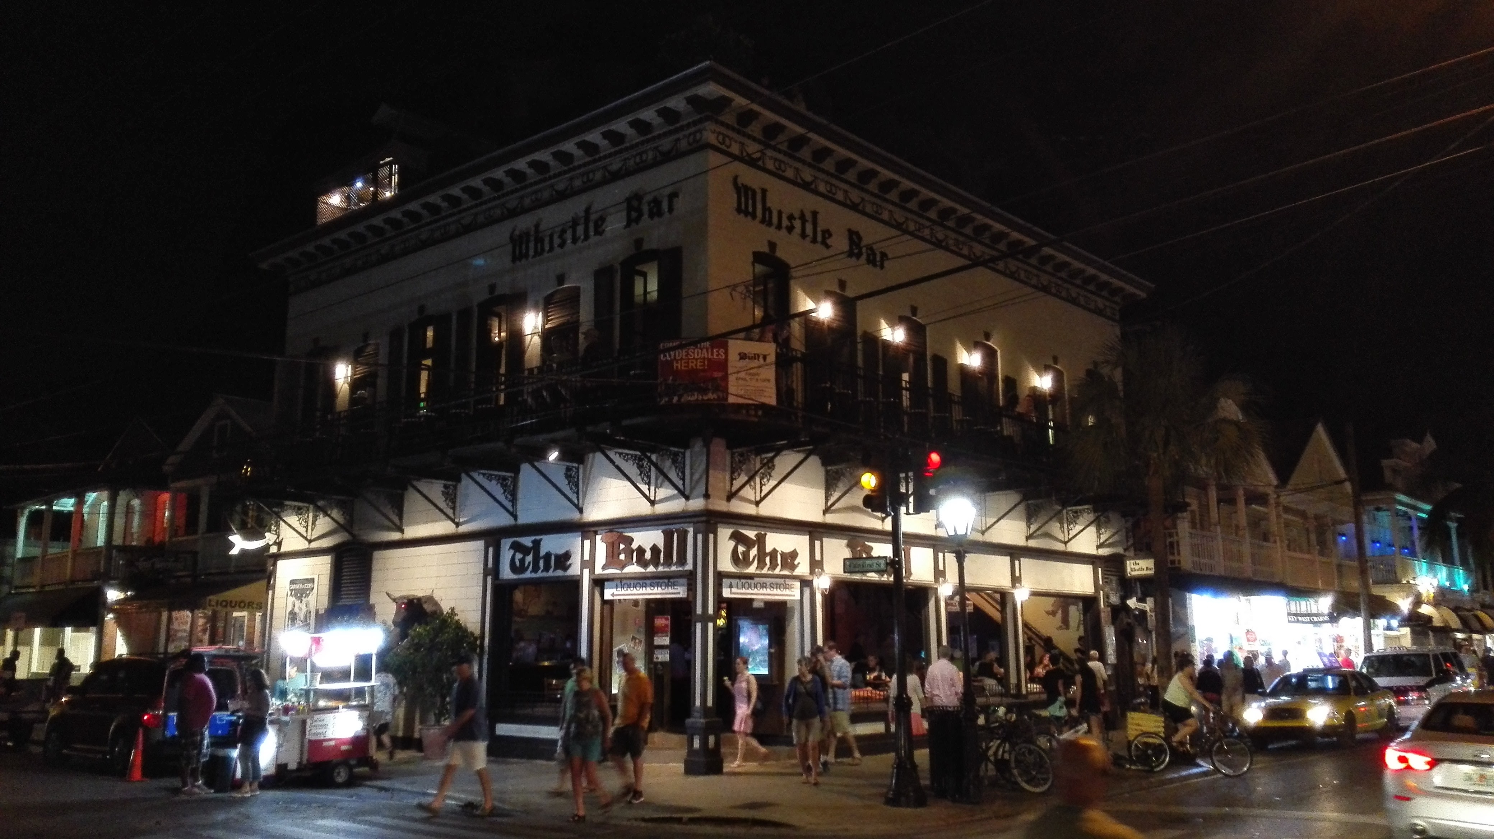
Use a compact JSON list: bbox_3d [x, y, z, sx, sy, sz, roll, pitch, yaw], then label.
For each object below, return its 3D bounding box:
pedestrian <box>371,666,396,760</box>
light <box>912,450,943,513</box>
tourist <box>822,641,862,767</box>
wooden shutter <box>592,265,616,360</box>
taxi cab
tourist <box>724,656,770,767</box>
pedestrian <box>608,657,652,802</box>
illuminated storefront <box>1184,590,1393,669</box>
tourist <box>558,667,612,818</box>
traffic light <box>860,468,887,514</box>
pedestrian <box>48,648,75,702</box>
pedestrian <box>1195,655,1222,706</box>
[{"bbox_3d":[-5.842,4.605,17.762,0.550,1.660,0.480,-5,-12,22],"label":"pedestrian"},{"bbox_3d":[2.282,0.768,14.036,0.360,0.780,0.260,-9,-14,37],"label":"light"},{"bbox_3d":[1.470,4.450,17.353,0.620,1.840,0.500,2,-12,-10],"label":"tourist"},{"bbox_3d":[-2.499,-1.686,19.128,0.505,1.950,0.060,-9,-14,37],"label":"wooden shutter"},{"bbox_3d":[12.672,6.301,24.465,1.960,1.480,5.300,-12,-16,43],"label":"taxi cab"},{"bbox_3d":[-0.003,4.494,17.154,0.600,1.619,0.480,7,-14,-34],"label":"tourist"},{"bbox_3d":[-1.421,3.786,13.715,0.450,1.758,0.480,9,-14,-37],"label":"pedestrian"},{"bbox_3d":[17.487,7.359,34.474,1.000,3.200,16.500,-12,-16,43],"label":"illuminated storefront"},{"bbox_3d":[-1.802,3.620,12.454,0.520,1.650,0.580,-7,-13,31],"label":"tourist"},{"bbox_3d":[1.565,0.772,13.700,0.310,0.770,0.260,7,-14,-29],"label":"traffic light"},{"bbox_3d":[-13.363,5.397,21.648,0.400,1.740,0.500,-2,-11,10],"label":"pedestrian"},{"bbox_3d":[8.534,5.208,20.440,0.460,1.620,0.320,-7,-13,30],"label":"pedestrian"}]

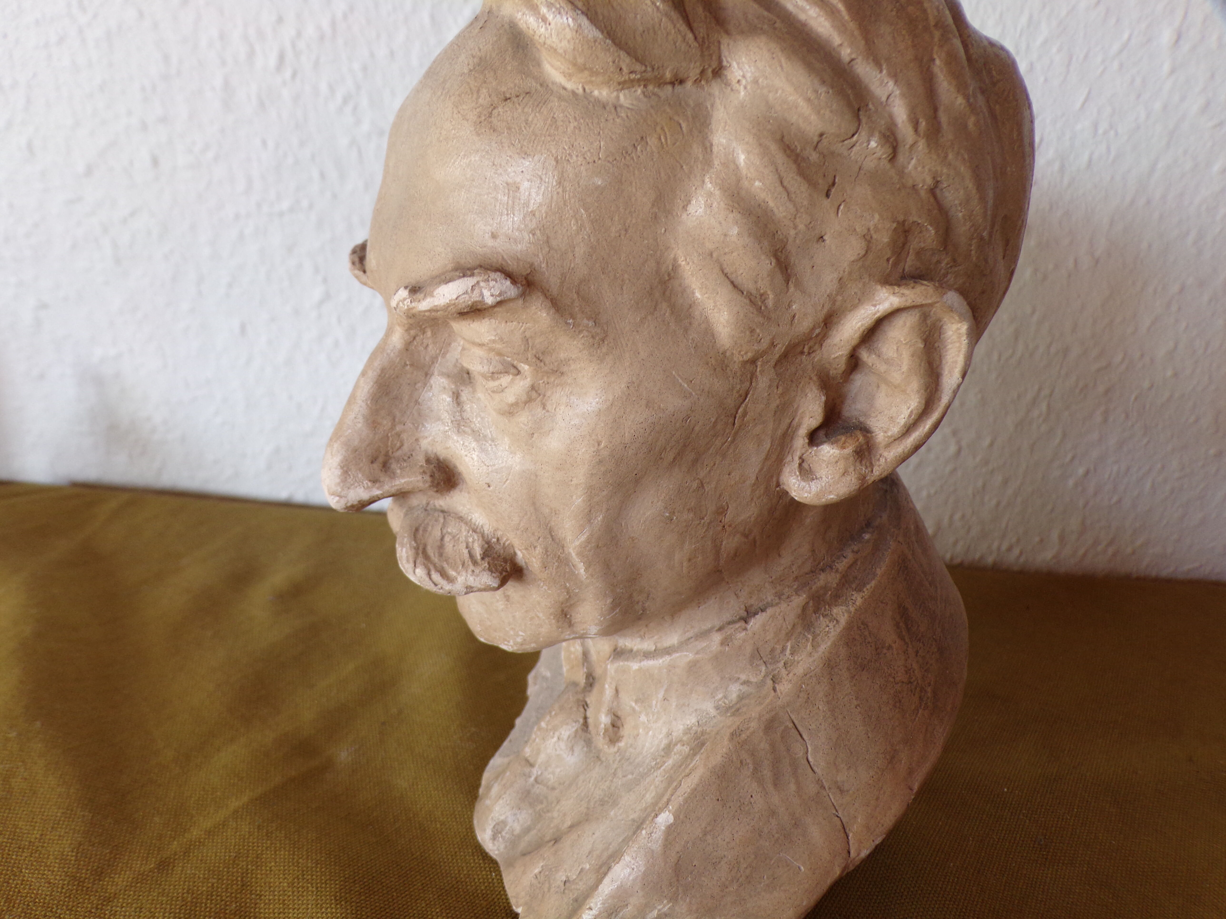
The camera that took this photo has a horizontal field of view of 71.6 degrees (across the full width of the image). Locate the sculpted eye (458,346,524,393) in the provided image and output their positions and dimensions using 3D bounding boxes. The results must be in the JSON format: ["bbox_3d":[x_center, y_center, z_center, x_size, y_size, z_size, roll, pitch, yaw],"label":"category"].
[{"bbox_3d":[-0.031,-0.023,0.213,0.007,0.010,0.021,-12,26,-35],"label":"sculpted eye"}]

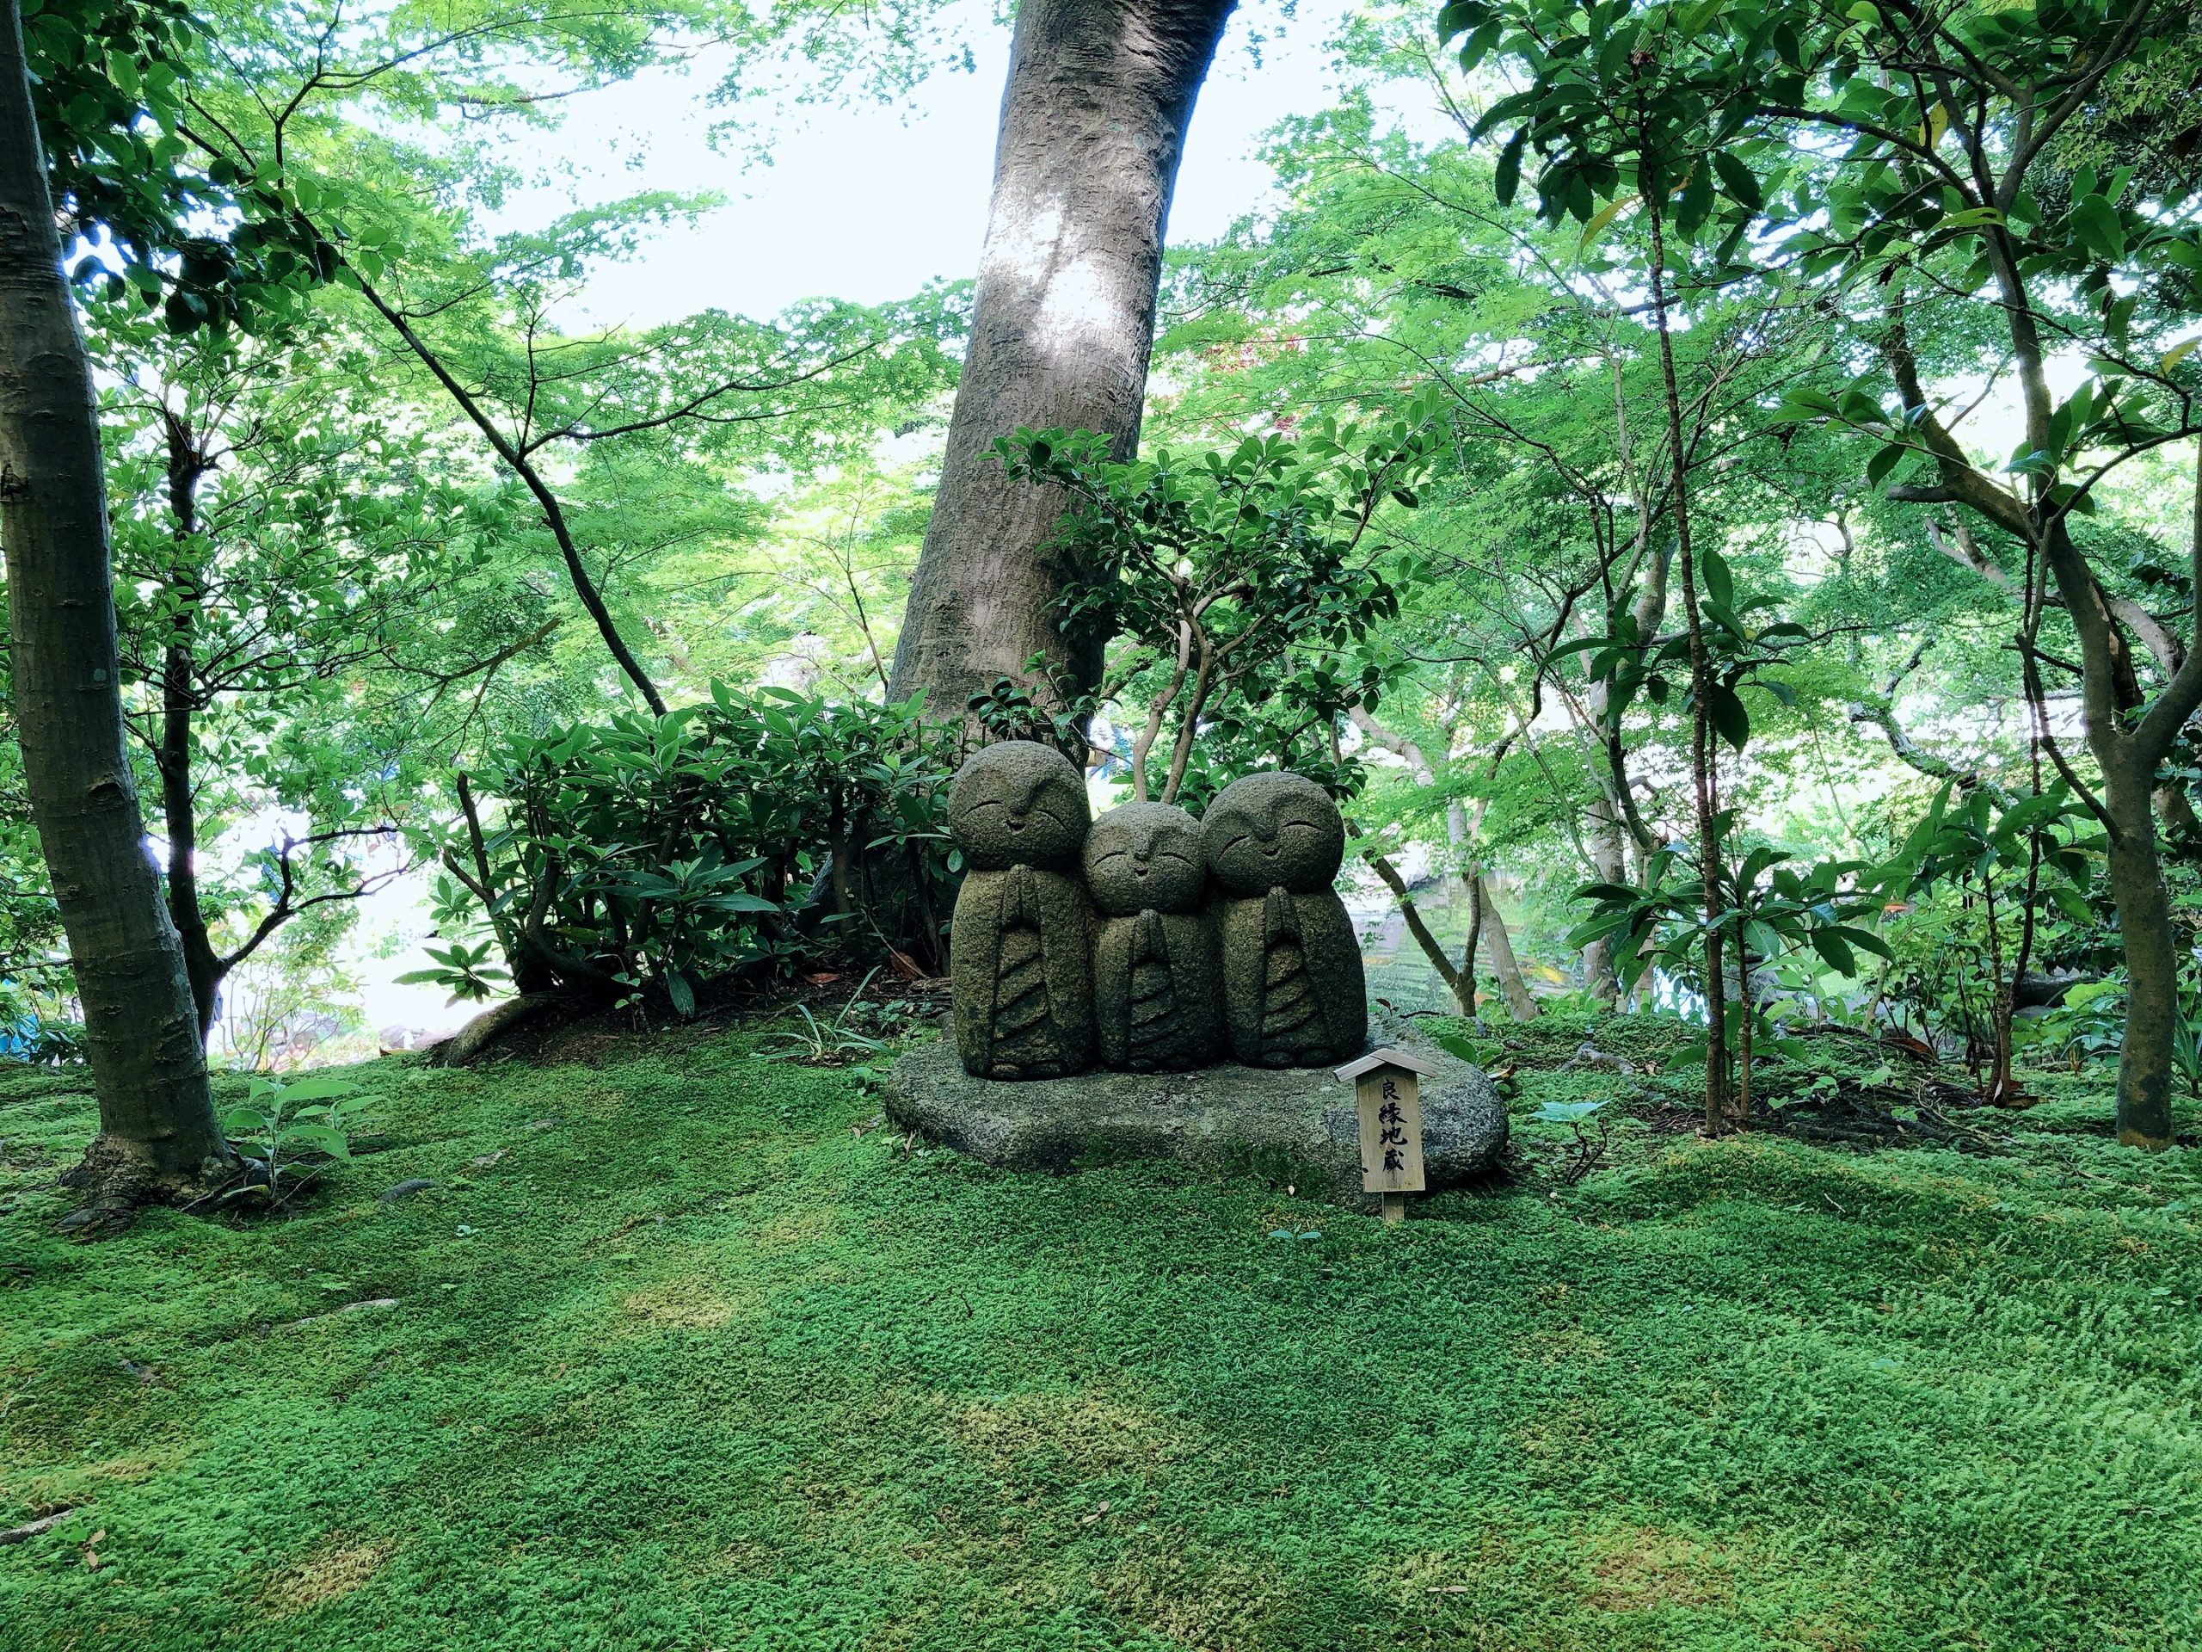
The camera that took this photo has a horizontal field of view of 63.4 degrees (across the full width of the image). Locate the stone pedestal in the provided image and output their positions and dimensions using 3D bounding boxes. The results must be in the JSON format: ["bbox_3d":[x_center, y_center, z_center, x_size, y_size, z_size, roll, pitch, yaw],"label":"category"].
[{"bbox_3d":[0.169,0.480,3.040,1.030,0.190,0.640,-1,3,0],"label":"stone pedestal"}]

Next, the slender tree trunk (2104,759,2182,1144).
[{"bbox_3d":[1.842,0.217,3.150,0.115,0.700,0.100,1,4,30],"label":"slender tree trunk"}]

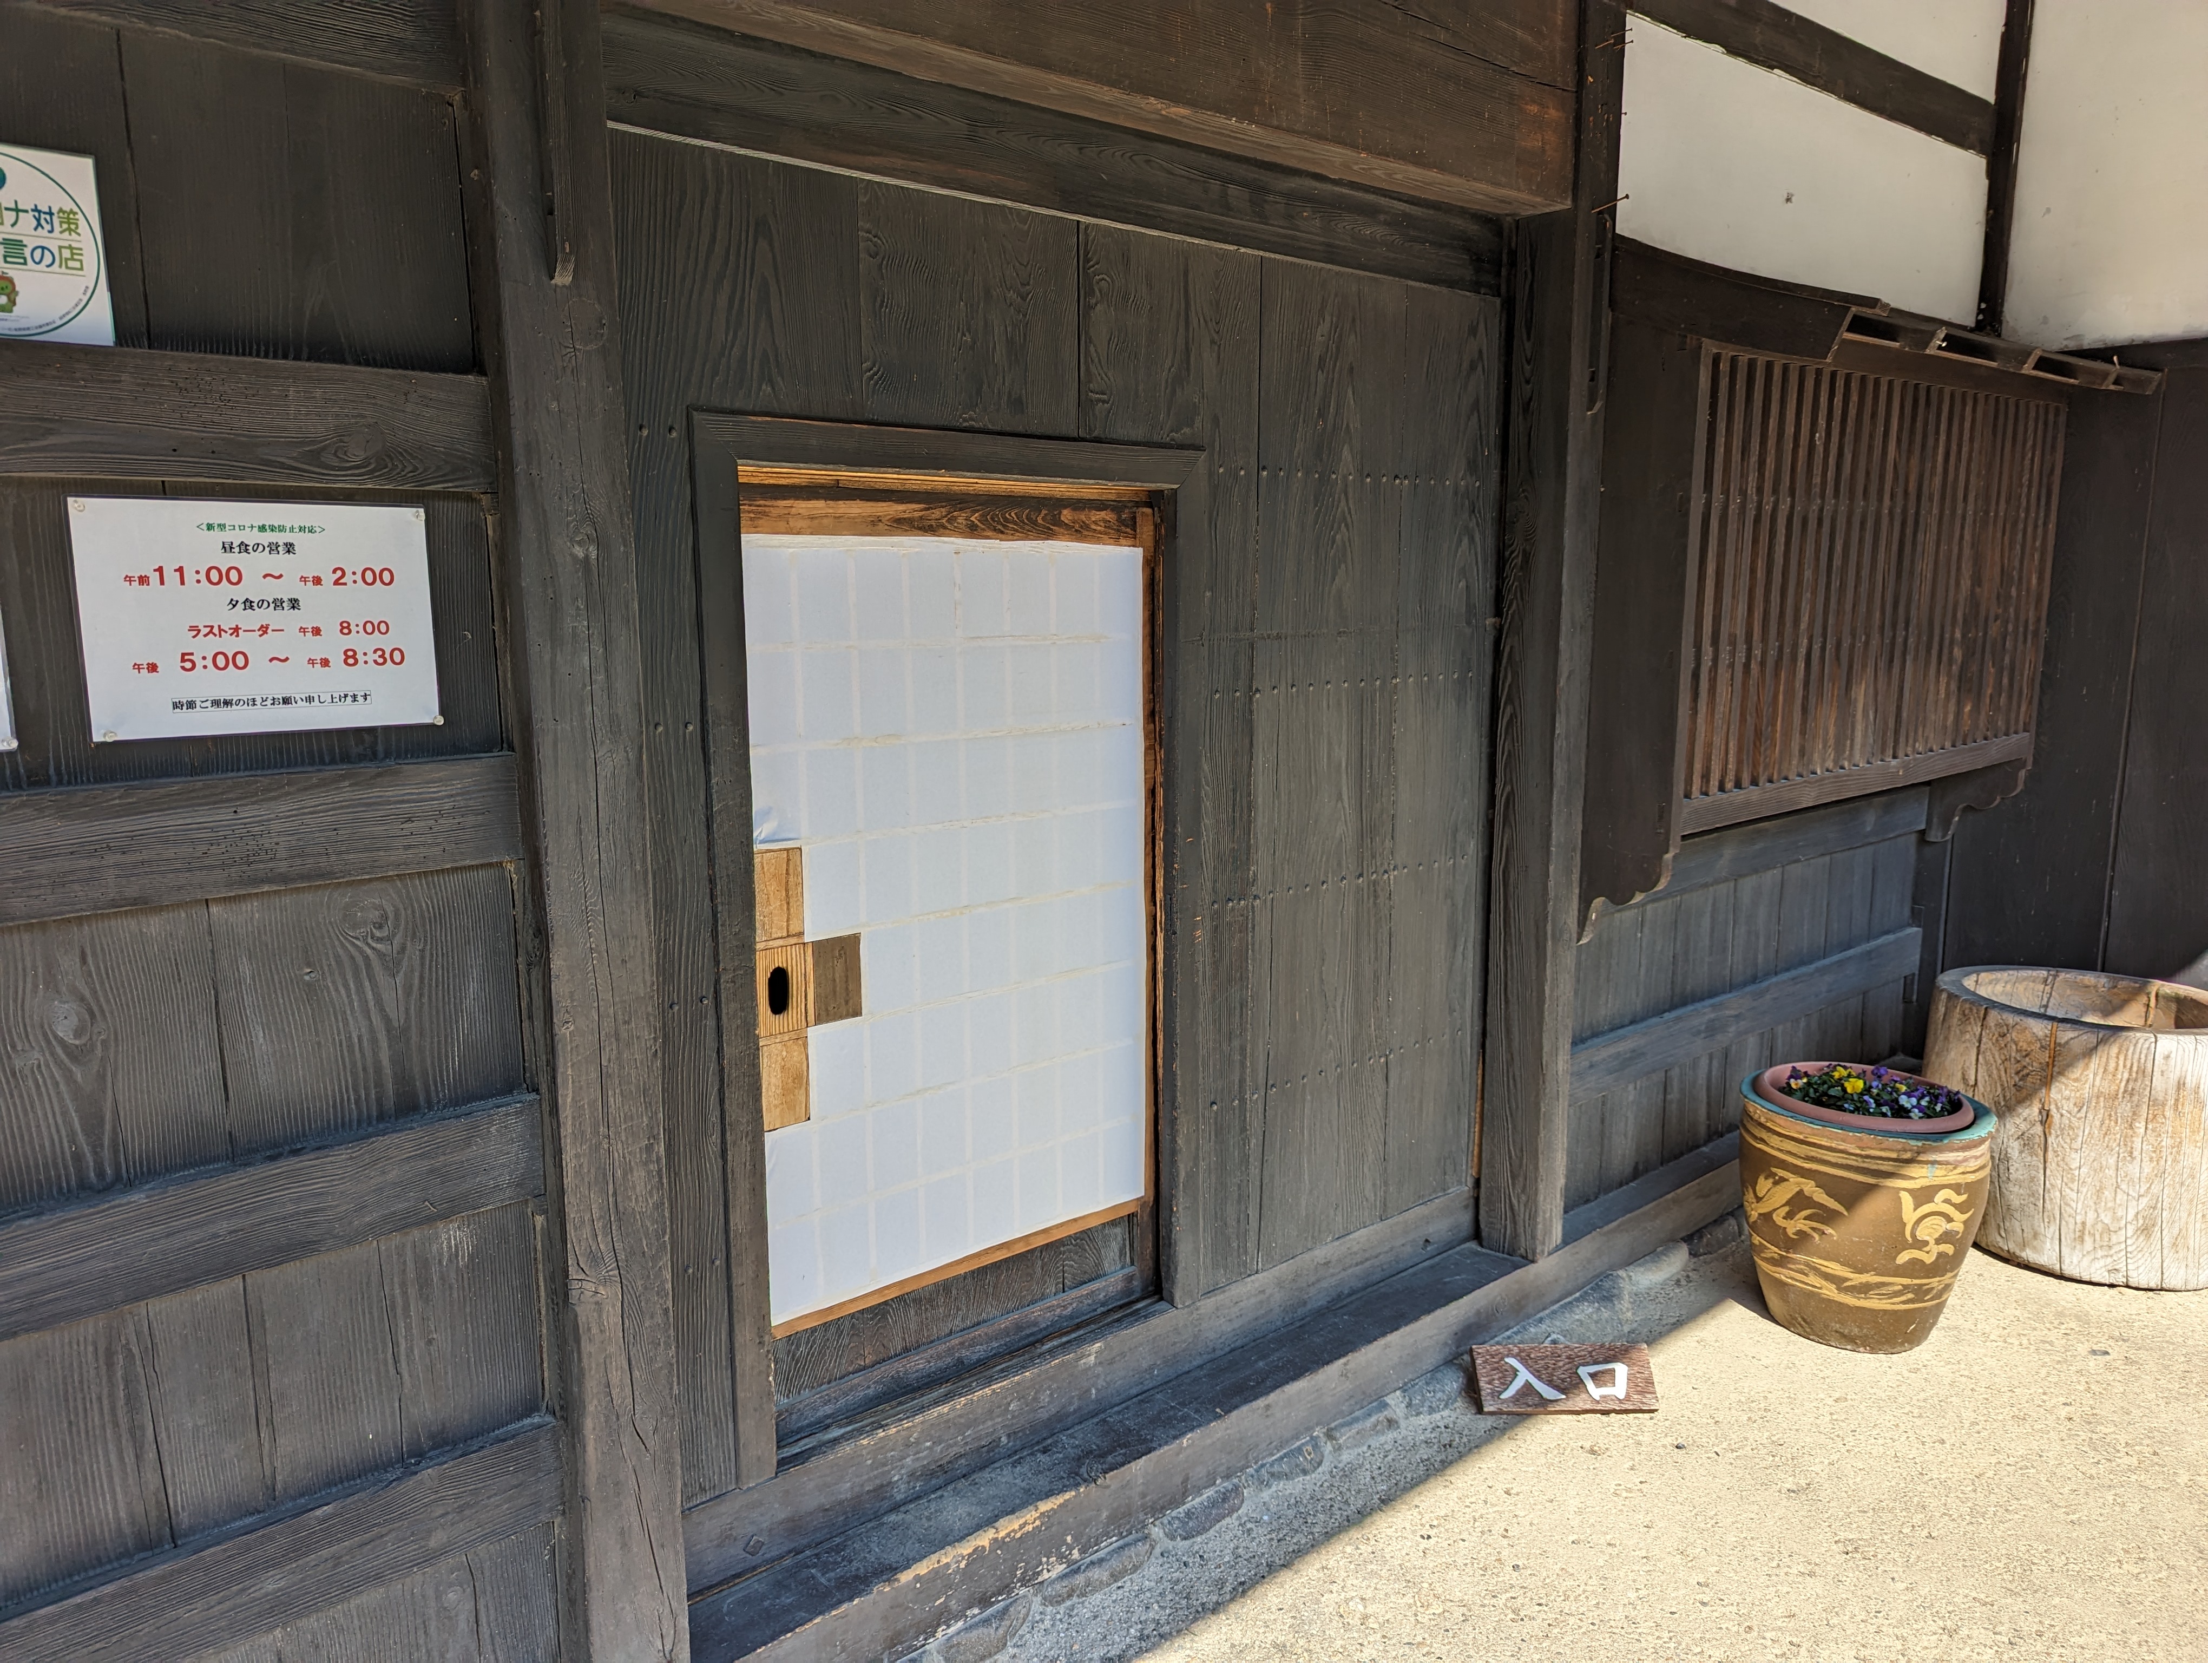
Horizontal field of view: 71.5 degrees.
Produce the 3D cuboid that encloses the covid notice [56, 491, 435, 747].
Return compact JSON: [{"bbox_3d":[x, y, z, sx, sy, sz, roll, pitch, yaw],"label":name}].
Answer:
[{"bbox_3d":[-0.795,-0.202,1.461,0.301,0.216,0.006,-8,11,-40],"label":"covid notice"}]

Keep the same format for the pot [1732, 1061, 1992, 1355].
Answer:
[{"bbox_3d":[1.497,0.751,3.044,0.452,0.474,0.452,-1,9,0],"label":"pot"}]

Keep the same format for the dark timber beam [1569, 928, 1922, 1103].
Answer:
[{"bbox_3d":[1.499,0.403,3.520,1.680,0.115,0.040,-8,11,-40],"label":"dark timber beam"}]

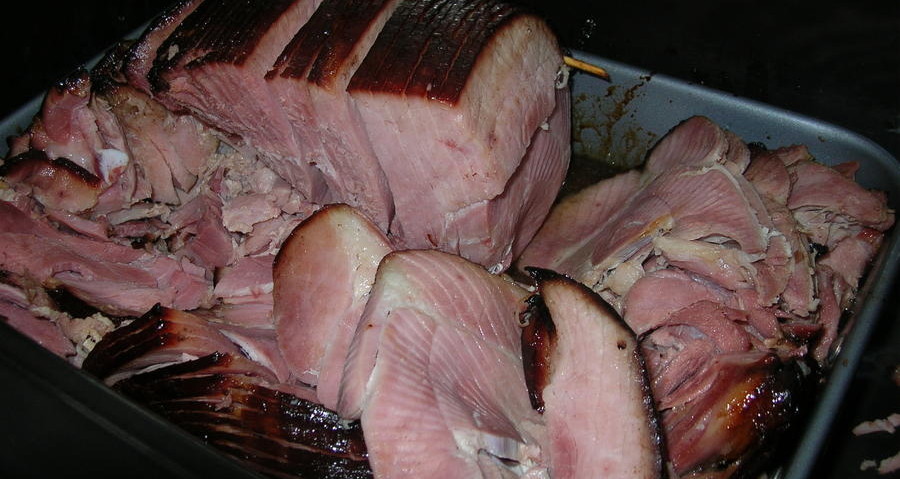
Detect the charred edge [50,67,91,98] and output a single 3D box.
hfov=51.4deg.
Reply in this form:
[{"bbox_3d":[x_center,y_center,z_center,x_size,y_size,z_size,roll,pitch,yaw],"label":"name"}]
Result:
[{"bbox_3d":[-0.194,-0.080,0.478,0.014,0.012,0.018,-32,50,-28],"label":"charred edge"}]

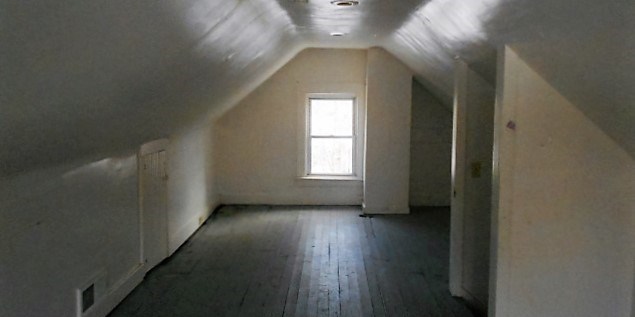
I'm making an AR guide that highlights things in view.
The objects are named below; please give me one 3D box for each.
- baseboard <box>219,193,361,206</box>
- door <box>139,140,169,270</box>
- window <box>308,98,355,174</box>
[{"bbox_3d":[-0.382,0.604,7.021,2.060,0.175,0.025,0,7,2],"label":"baseboard"},{"bbox_3d":[-1.516,0.414,4.458,0.050,1.120,0.640,0,7,2],"label":"door"},{"bbox_3d":[0.206,-0.328,6.900,0.720,1.130,0.090,0,7,2],"label":"window"}]

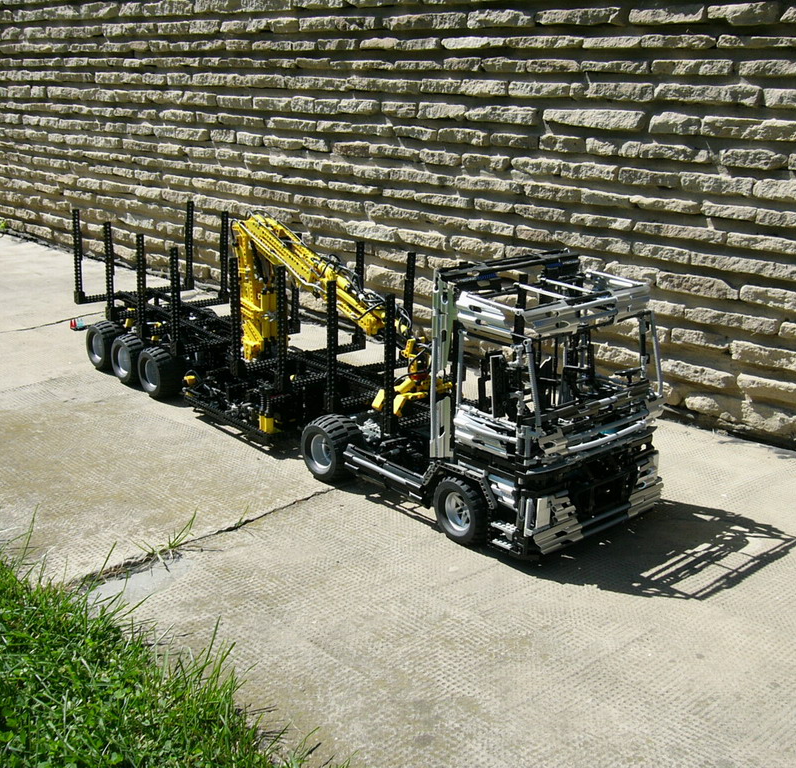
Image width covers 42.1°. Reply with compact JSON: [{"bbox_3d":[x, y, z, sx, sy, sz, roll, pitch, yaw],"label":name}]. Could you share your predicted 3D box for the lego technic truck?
[{"bbox_3d":[-0.154,-0.106,1.849,0.302,0.377,1.327,-14,22,-40],"label":"lego technic truck"}]

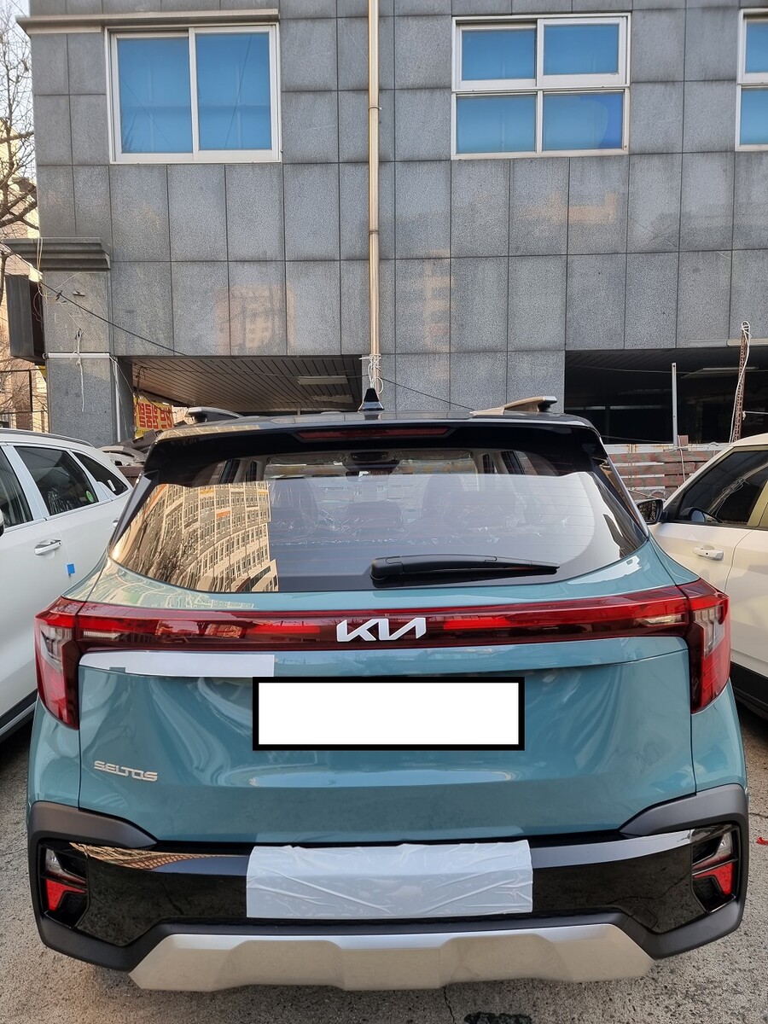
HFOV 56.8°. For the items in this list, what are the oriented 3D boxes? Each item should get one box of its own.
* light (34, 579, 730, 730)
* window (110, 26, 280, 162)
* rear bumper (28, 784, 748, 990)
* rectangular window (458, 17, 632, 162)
[{"bbox_3d":[-0.001,0.326,1.688,1.670,0.280,0.260,-2,5,0],"label":"light"},{"bbox_3d":[-1.983,-4.363,7.447,1.807,1.382,0.120,0,5,1],"label":"window"},{"bbox_3d":[0.020,0.881,1.764,1.780,0.370,0.440,-2,5,0],"label":"rear bumper"},{"bbox_3d":[1.625,-4.402,7.377,1.828,1.398,0.120,0,5,1],"label":"rectangular window"}]

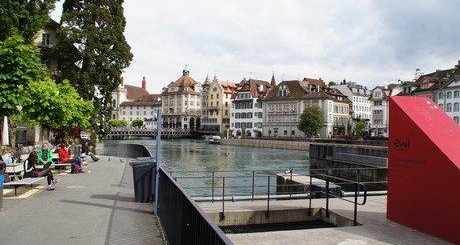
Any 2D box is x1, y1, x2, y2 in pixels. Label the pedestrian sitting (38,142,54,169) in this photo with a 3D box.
[{"bbox_3d":[-6.550,1.311,12.270,0.580,1.320,0.800,1,-2,-24],"label":"pedestrian sitting"}]

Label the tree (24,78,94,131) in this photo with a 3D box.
[{"bbox_3d":[-8.700,-0.043,17.507,3.600,4.300,3.600,1,-2,-27],"label":"tree"}]

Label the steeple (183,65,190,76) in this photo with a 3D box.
[{"bbox_3d":[-21.200,-25.284,168.718,2.900,5.512,2.900,0,-1,0],"label":"steeple"}]

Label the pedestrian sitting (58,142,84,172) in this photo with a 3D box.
[{"bbox_3d":[-6.150,1.367,13.269,0.980,1.260,0.520,0,-2,-15],"label":"pedestrian sitting"}]

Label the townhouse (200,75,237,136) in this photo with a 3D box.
[{"bbox_3d":[-4.100,-6.092,138.206,9.500,23.400,12.000,-1,-2,27],"label":"townhouse"}]

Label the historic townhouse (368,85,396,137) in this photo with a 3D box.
[{"bbox_3d":[51.300,-3.441,117.130,8.800,16.800,11.000,-1,-2,20],"label":"historic townhouse"}]

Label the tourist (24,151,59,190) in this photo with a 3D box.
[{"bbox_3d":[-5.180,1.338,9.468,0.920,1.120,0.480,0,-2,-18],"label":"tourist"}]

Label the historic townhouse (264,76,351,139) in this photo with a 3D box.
[{"bbox_3d":[24.600,-4.437,109.653,24.500,18.600,14.000,0,-2,17],"label":"historic townhouse"}]

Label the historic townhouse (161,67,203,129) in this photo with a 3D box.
[{"bbox_3d":[-23.000,-11.006,168.345,16.000,32.200,15.000,-1,-2,23],"label":"historic townhouse"}]

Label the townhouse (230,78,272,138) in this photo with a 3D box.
[{"bbox_3d":[6.600,-4.220,114.149,11.200,18.400,14.000,0,-2,14],"label":"townhouse"}]

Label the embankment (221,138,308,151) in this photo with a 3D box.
[{"bbox_3d":[6.600,4.910,80.699,1.500,1.400,42.500,1,-2,-23],"label":"embankment"}]

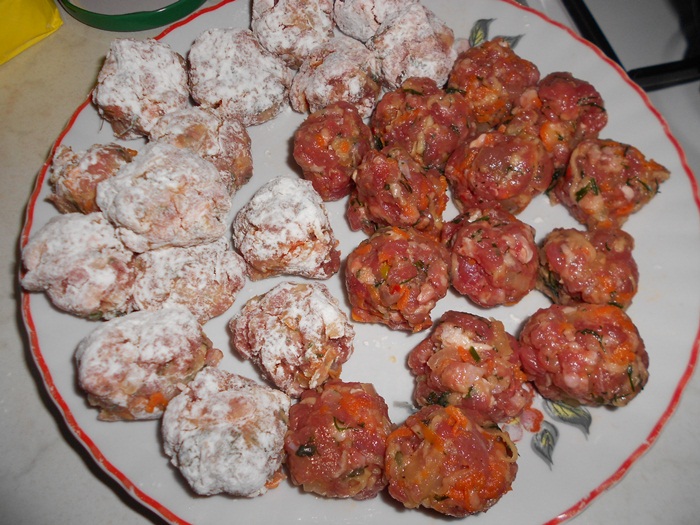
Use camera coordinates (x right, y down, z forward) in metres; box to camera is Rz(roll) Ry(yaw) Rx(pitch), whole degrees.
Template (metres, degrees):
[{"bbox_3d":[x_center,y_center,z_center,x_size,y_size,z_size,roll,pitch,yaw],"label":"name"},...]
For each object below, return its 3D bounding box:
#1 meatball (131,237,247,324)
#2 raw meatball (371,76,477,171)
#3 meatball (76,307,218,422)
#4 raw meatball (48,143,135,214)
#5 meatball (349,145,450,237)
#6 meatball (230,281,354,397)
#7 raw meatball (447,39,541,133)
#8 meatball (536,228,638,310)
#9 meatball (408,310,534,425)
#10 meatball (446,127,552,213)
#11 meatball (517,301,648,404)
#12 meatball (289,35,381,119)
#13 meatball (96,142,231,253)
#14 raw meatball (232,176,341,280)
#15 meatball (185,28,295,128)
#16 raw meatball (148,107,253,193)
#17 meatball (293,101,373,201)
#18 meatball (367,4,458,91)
[{"bbox_3d":[-0.059,0.005,0.195,0.042,0.035,0.036,-3,64,0],"label":"meatball"},{"bbox_3d":[0.032,-0.061,0.230,0.043,0.038,0.041,-3,64,0],"label":"raw meatball"},{"bbox_3d":[-0.069,0.035,0.183,0.049,0.038,0.037,-22,65,-9],"label":"meatball"},{"bbox_3d":[-0.106,-0.034,0.219,0.035,0.029,0.032,-4,63,0],"label":"raw meatball"},{"bbox_3d":[0.019,-0.029,0.214,0.041,0.037,0.039,-3,64,0],"label":"meatball"},{"bbox_3d":[-0.020,0.026,0.182,0.043,0.037,0.040,-3,64,0],"label":"meatball"},{"bbox_3d":[0.064,-0.080,0.236,0.041,0.037,0.041,-3,64,0],"label":"raw meatball"},{"bbox_3d":[0.087,0.002,0.194,0.035,0.031,0.034,-3,64,0],"label":"meatball"},{"bbox_3d":[0.041,0.036,0.179,0.042,0.037,0.040,-3,64,0],"label":"meatball"},{"bbox_3d":[0.062,-0.038,0.218,0.043,0.035,0.037,-3,64,0],"label":"meatball"},{"bbox_3d":[0.080,0.032,0.181,0.042,0.034,0.036,-4,63,0],"label":"meatball"},{"bbox_3d":[-0.007,-0.083,0.237,0.041,0.035,0.037,-3,64,0],"label":"meatball"},{"bbox_3d":[-0.069,-0.024,0.197,0.048,0.040,0.041,-3,64,0],"label":"meatball"},{"bbox_3d":[-0.025,-0.013,0.209,0.041,0.037,0.040,-3,64,0],"label":"raw meatball"},{"bbox_3d":[-0.051,-0.085,0.241,0.045,0.039,0.044,-3,64,0],"label":"meatball"},{"bbox_3d":[-0.064,-0.048,0.226,0.043,0.037,0.040,-3,64,0],"label":"raw meatball"},{"bbox_3d":[-0.007,-0.048,0.225,0.037,0.037,0.041,-3,64,0],"label":"meatball"},{"bbox_3d":[0.028,-0.097,0.240,0.040,0.037,0.042,-3,64,0],"label":"meatball"}]

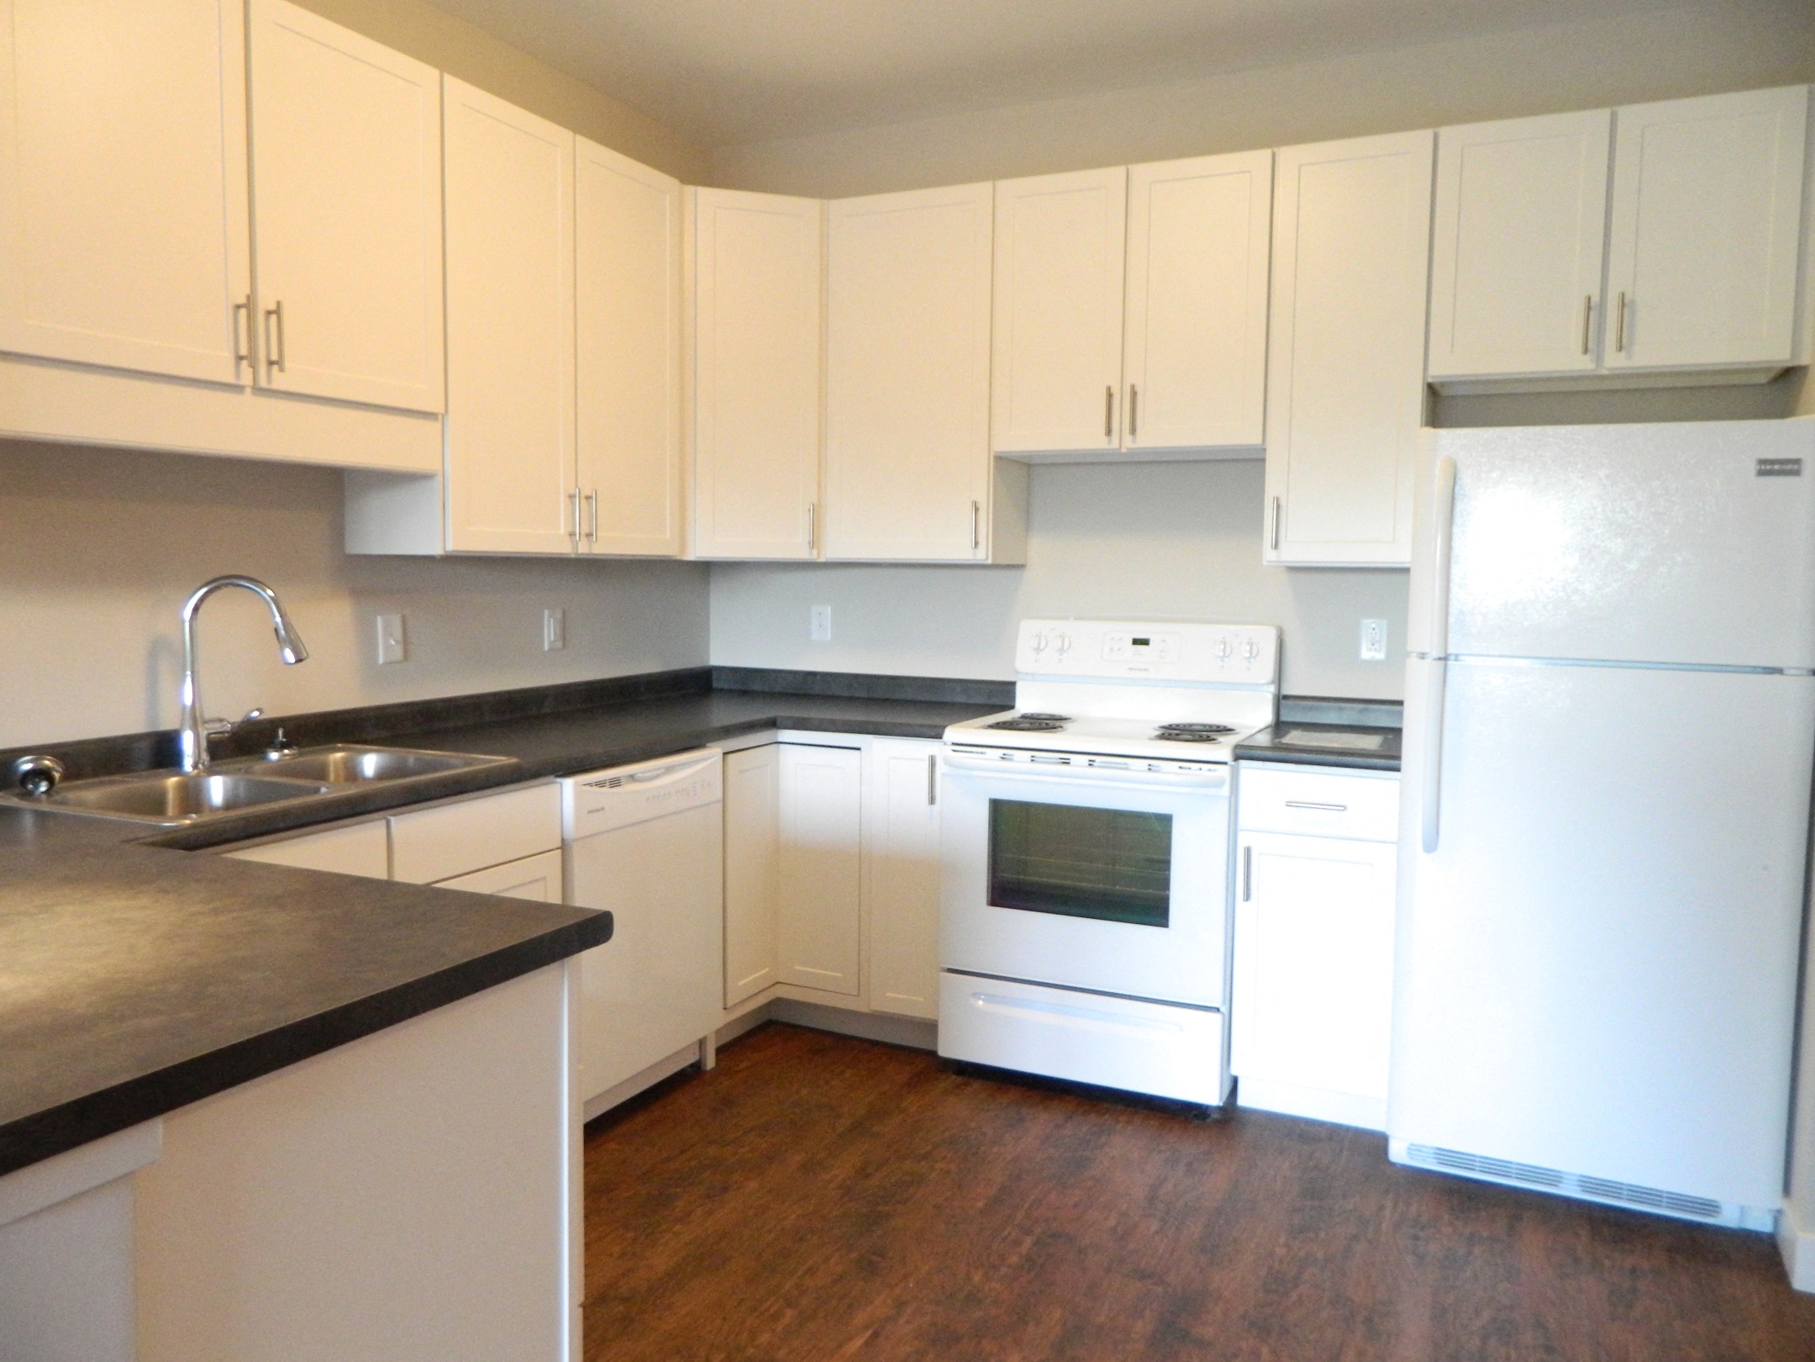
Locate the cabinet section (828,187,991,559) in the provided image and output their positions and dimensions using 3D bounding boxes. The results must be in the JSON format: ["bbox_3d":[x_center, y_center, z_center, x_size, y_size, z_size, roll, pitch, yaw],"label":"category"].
[{"bbox_3d":[0.059,-0.876,3.902,0.533,1.041,0.318,3,5,25],"label":"cabinet section"}]

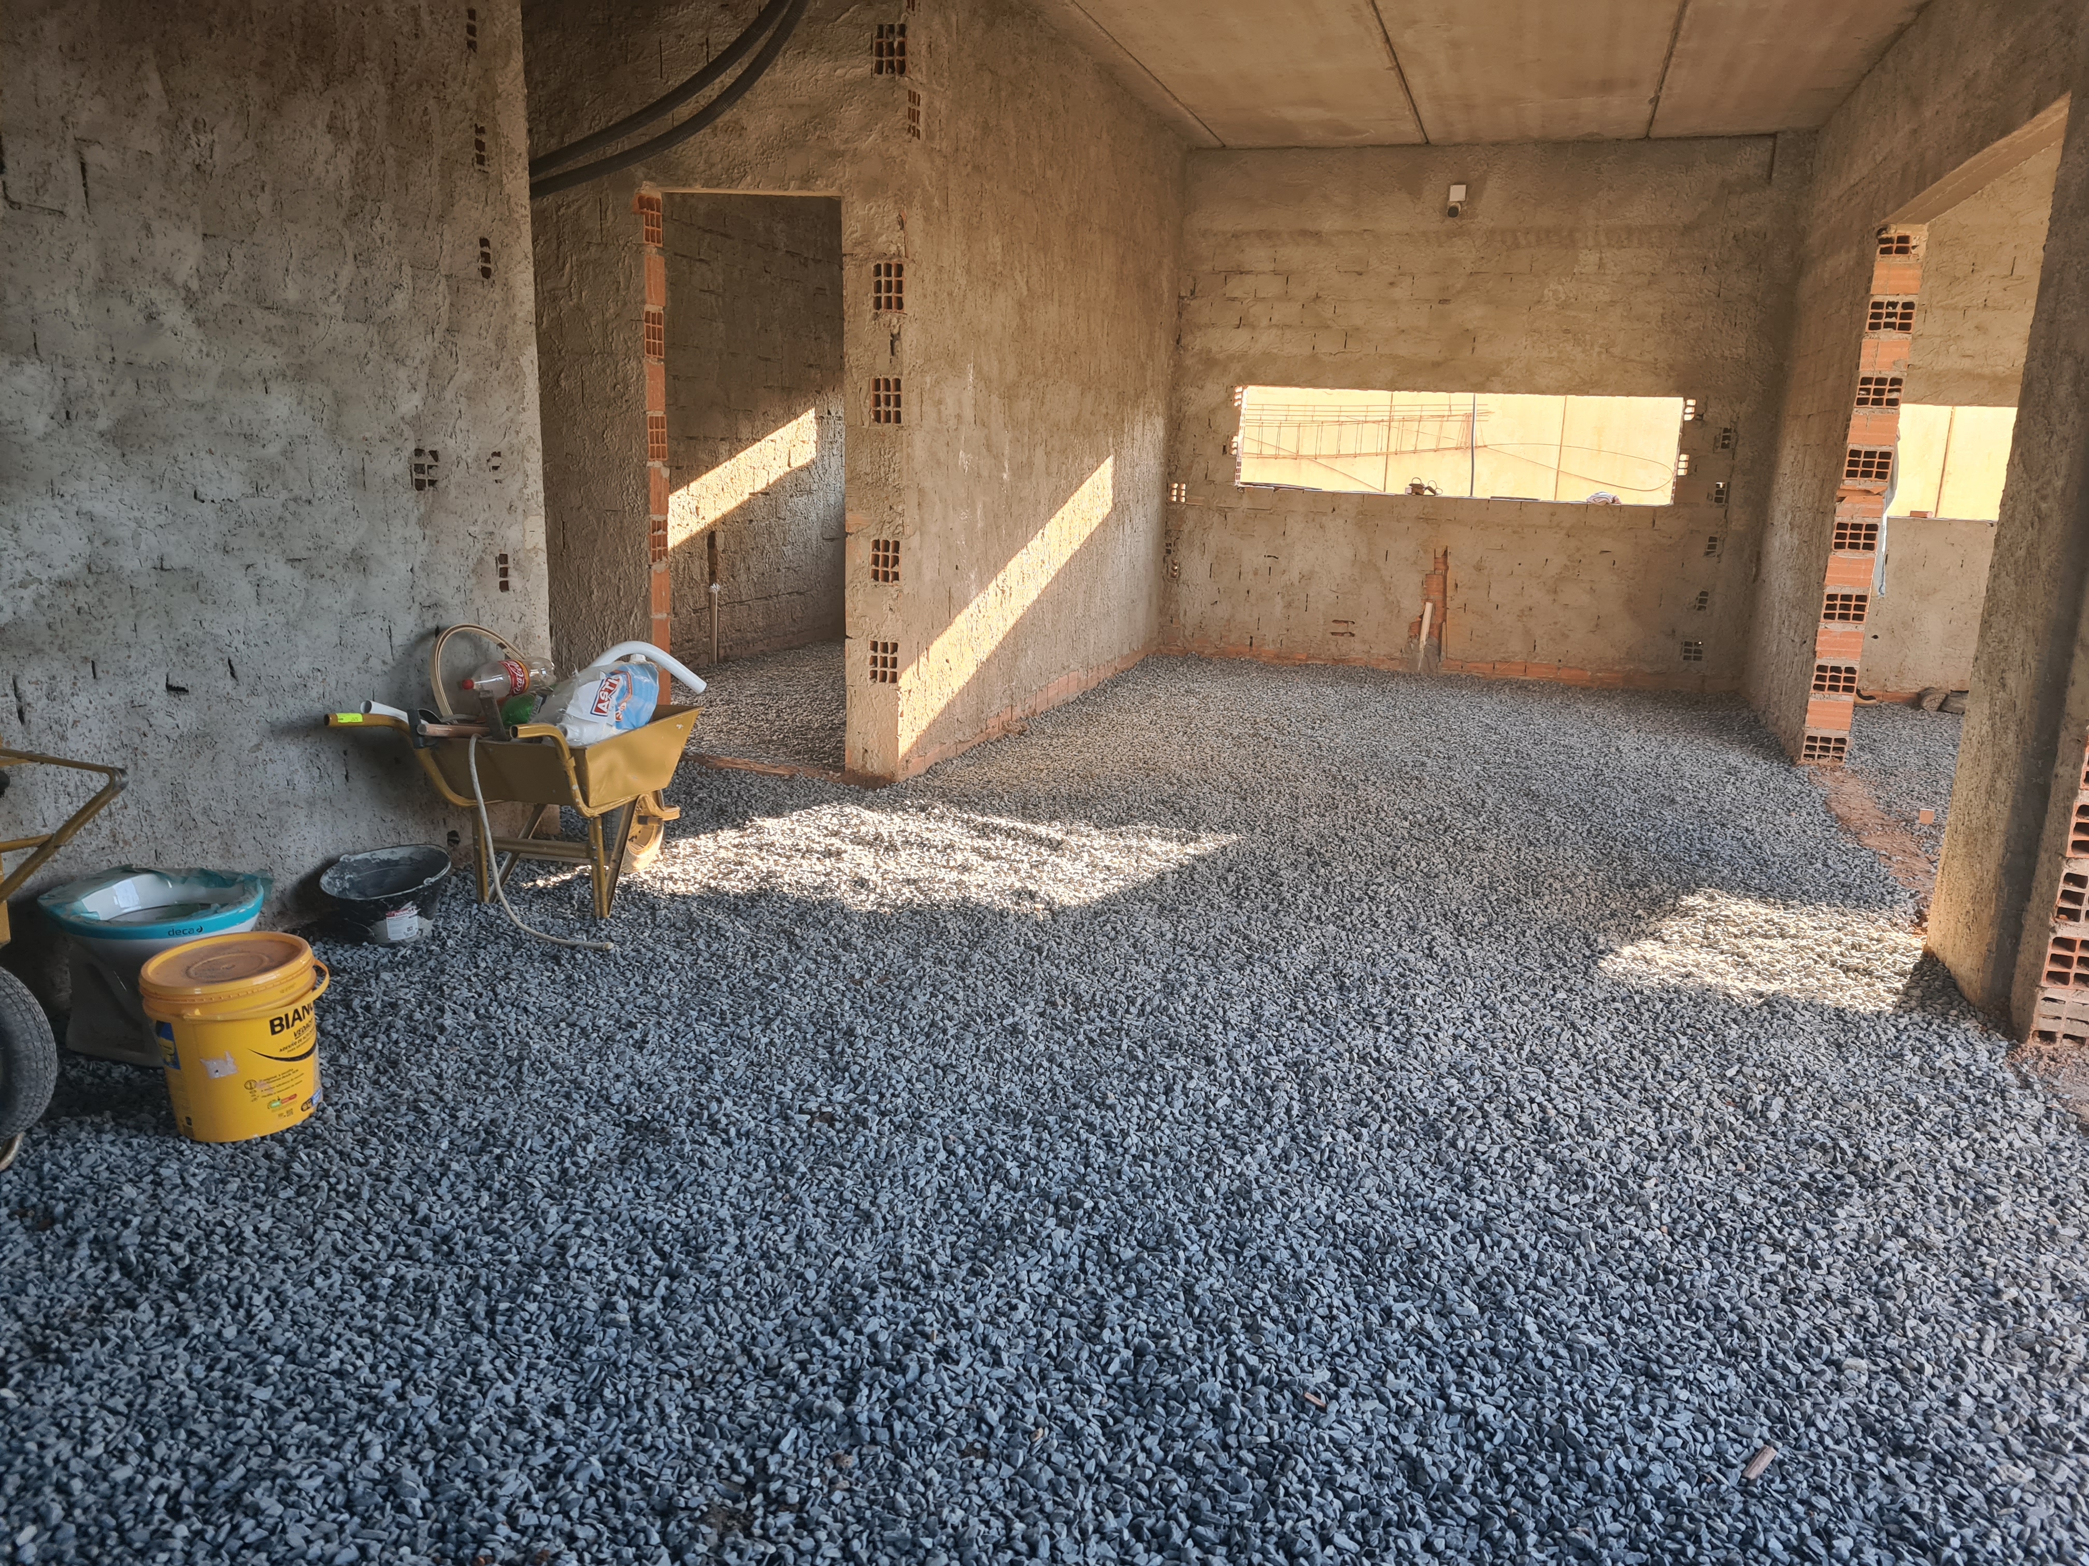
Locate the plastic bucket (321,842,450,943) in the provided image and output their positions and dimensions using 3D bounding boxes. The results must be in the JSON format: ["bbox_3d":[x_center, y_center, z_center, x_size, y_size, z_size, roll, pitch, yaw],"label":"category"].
[{"bbox_3d":[-1.779,0.323,4.289,0.335,0.220,0.335,0,18,0],"label":"plastic bucket"}]

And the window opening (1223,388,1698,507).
[{"bbox_3d":[2.566,-2.137,9.895,2.662,0.620,0.200,6,13,17],"label":"window opening"}]

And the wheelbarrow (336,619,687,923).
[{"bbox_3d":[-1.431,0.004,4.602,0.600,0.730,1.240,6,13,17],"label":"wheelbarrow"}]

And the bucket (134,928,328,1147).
[{"bbox_3d":[-1.627,0.512,3.181,0.335,0.340,0.315,2,12,0],"label":"bucket"}]

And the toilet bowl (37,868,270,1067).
[{"bbox_3d":[-1.947,0.433,3.455,0.460,0.375,0.370,5,13,12],"label":"toilet bowl"}]

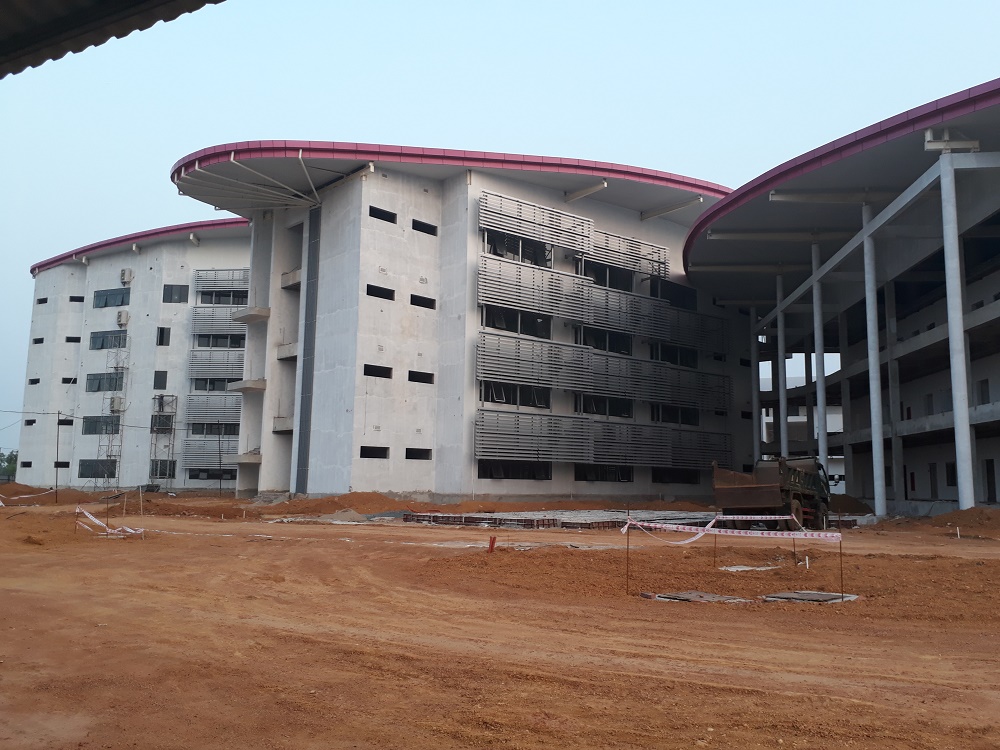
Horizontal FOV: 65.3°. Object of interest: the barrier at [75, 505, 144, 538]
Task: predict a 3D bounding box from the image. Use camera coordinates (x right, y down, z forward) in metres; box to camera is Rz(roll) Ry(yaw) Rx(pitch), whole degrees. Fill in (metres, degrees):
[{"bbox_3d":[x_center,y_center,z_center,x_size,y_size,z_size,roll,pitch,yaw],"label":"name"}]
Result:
[{"bbox_3d":[-9.612,3.606,19.200,1.650,0.700,0.700,-1,-8,11],"label":"barrier"}]

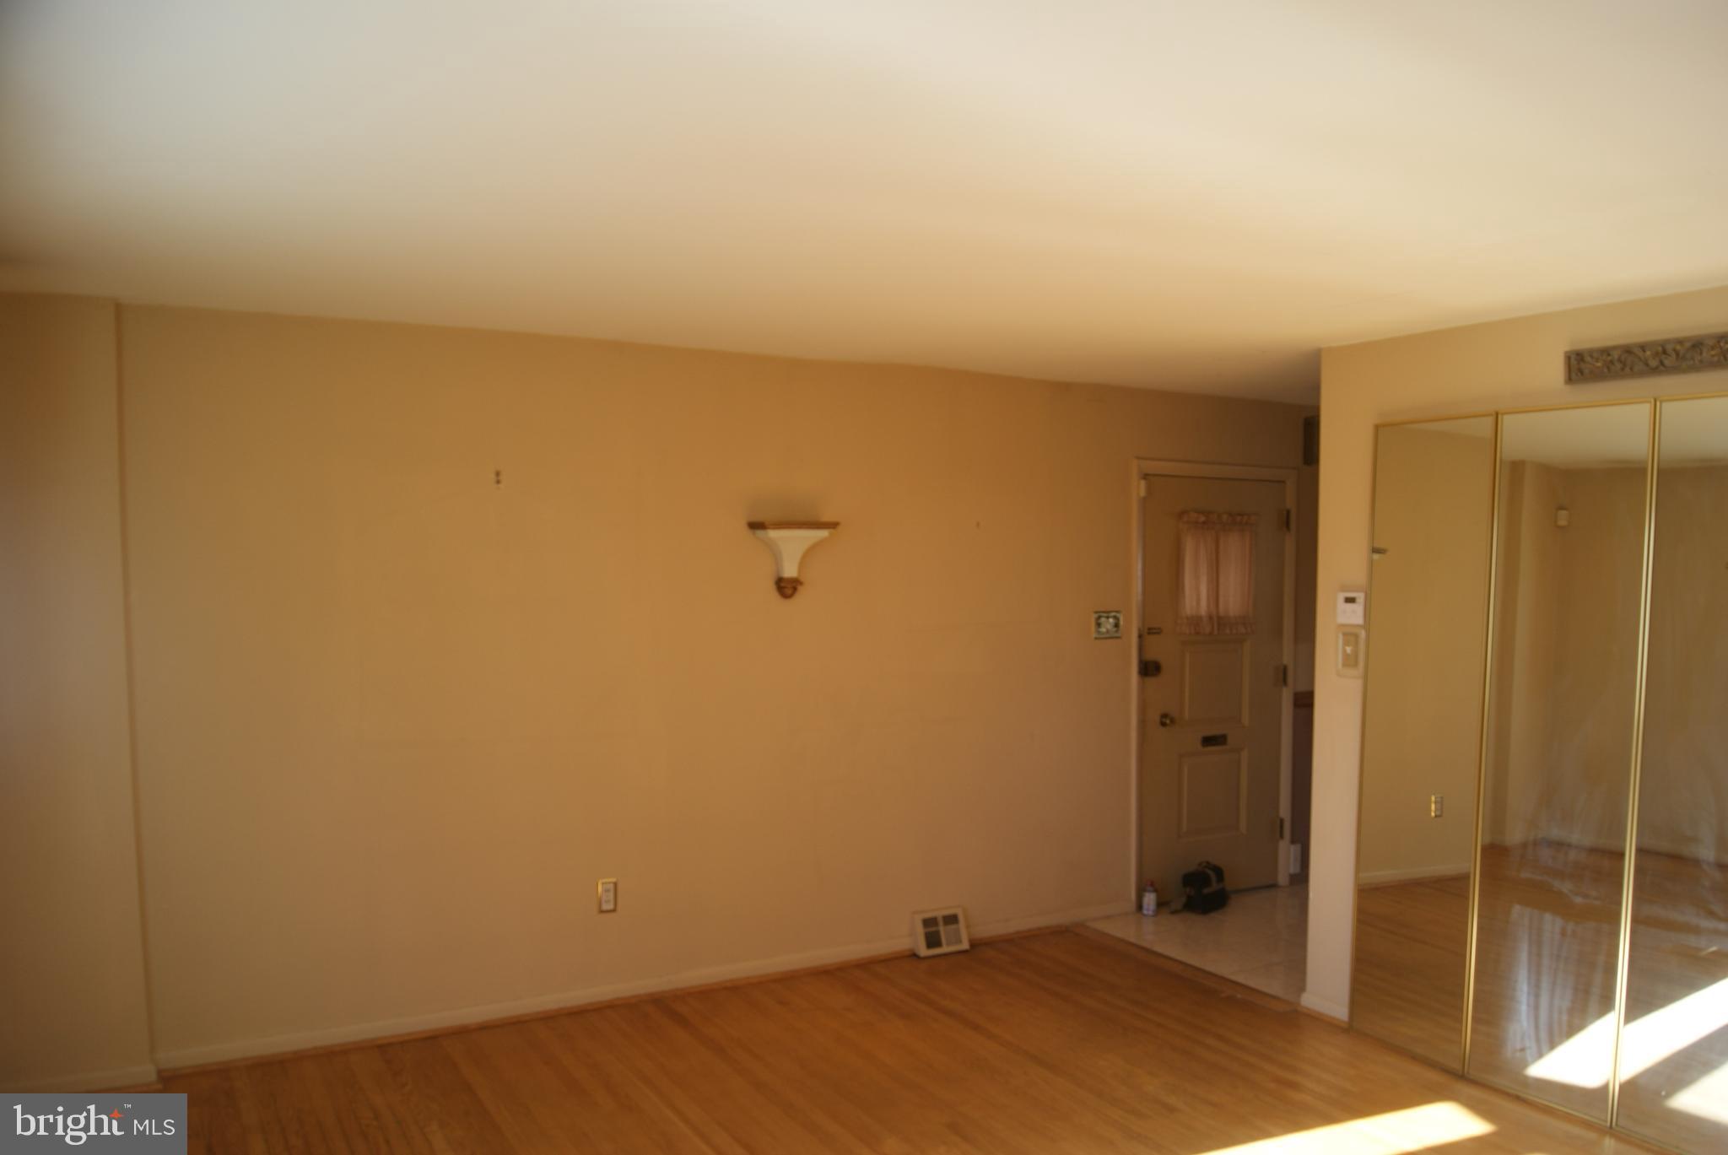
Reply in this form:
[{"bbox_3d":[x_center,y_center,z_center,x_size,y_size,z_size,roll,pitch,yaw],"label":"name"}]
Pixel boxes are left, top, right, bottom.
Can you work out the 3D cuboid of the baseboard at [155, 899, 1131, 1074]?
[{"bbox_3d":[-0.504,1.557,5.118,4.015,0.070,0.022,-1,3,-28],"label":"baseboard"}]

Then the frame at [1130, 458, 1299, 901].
[{"bbox_3d":[1.698,0.501,6.297,1.045,2.115,0.100,-1,3,-28],"label":"frame"}]

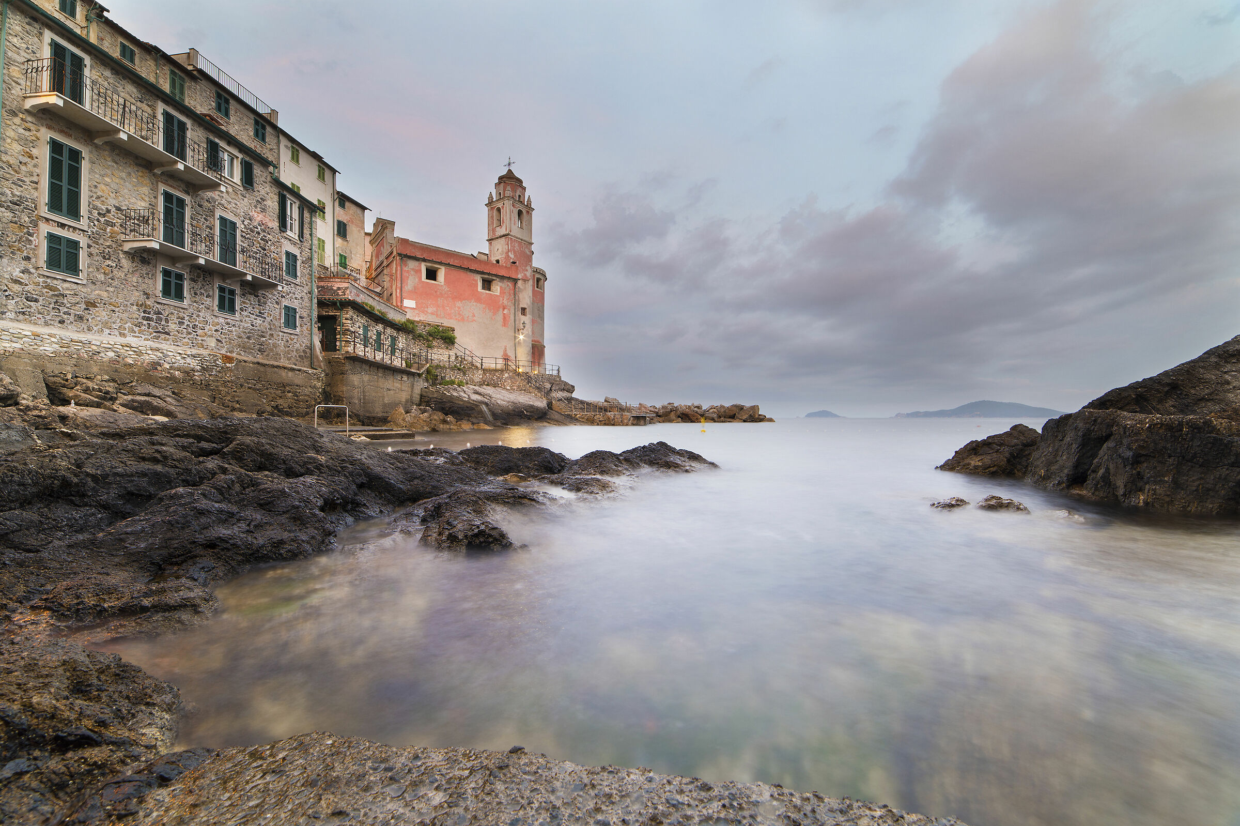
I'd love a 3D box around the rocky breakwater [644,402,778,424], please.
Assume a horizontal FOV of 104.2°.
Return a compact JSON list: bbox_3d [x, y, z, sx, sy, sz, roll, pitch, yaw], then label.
[{"bbox_3d":[15.300,-0.043,82.000,21.000,3.400,6.000,0,-1,-8],"label":"rocky breakwater"}]

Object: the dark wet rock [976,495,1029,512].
[{"bbox_3d":[3.640,0.849,4.600,0.400,0.130,0.280,0,-1,30],"label":"dark wet rock"}]

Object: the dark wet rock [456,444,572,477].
[{"bbox_3d":[-1.600,0.710,7.250,1.500,0.460,1.100,0,-1,-5],"label":"dark wet rock"}]

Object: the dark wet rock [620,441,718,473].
[{"bbox_3d":[0.820,0.711,8.400,1.550,0.480,1.200,0,-1,-15],"label":"dark wet rock"}]

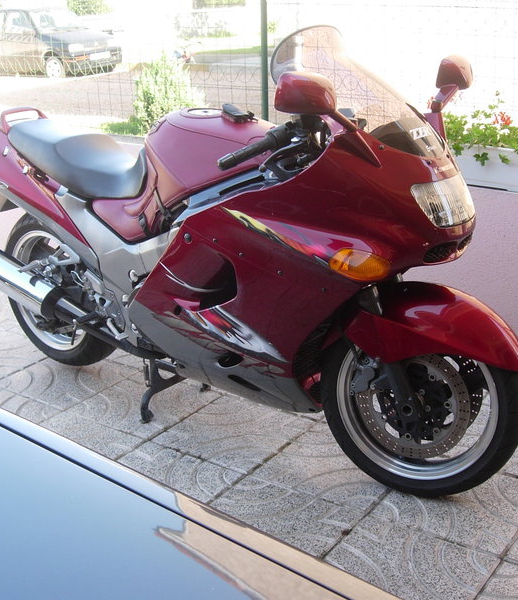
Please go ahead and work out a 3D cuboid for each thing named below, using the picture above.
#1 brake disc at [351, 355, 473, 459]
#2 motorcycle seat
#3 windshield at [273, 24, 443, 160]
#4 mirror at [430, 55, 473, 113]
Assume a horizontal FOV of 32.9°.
[{"bbox_3d":[0.425,0.283,2.427,0.320,0.320,0.030,8,15,23],"label":"brake disc"},{"bbox_3d":[-0.604,-0.512,3.074,0.680,0.195,0.310,13,24,36],"label":"motorcycle seat"},{"bbox_3d":[0.291,-0.547,2.305,0.420,0.335,0.380,13,24,36],"label":"windshield"},{"bbox_3d":[0.547,-0.640,2.540,0.125,0.150,0.215,8,22,25],"label":"mirror"}]

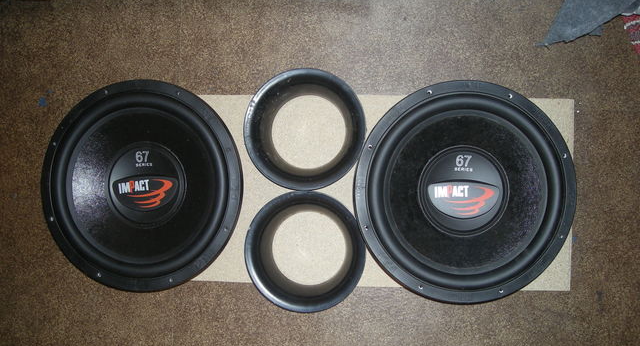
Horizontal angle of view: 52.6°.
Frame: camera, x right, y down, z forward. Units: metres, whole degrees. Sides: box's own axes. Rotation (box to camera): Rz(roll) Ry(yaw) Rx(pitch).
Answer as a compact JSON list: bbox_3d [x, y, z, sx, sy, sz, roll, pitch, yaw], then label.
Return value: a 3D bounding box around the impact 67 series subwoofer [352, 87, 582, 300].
[{"bbox_3d":[0.257,0.034,1.202,0.382,0.180,0.382,0,89,6],"label":"impact 67 series subwoofer"}]

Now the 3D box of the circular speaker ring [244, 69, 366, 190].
[{"bbox_3d":[-0.026,-0.085,1.292,0.237,0.062,0.237,0,89,6],"label":"circular speaker ring"}]

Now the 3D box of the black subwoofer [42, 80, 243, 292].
[{"bbox_3d":[-0.316,0.025,1.272,0.390,0.175,0.390,0,89,6],"label":"black subwoofer"}]

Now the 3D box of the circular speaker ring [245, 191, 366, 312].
[{"bbox_3d":[-0.026,0.153,1.288,0.236,0.062,0.236,0,89,6],"label":"circular speaker ring"}]

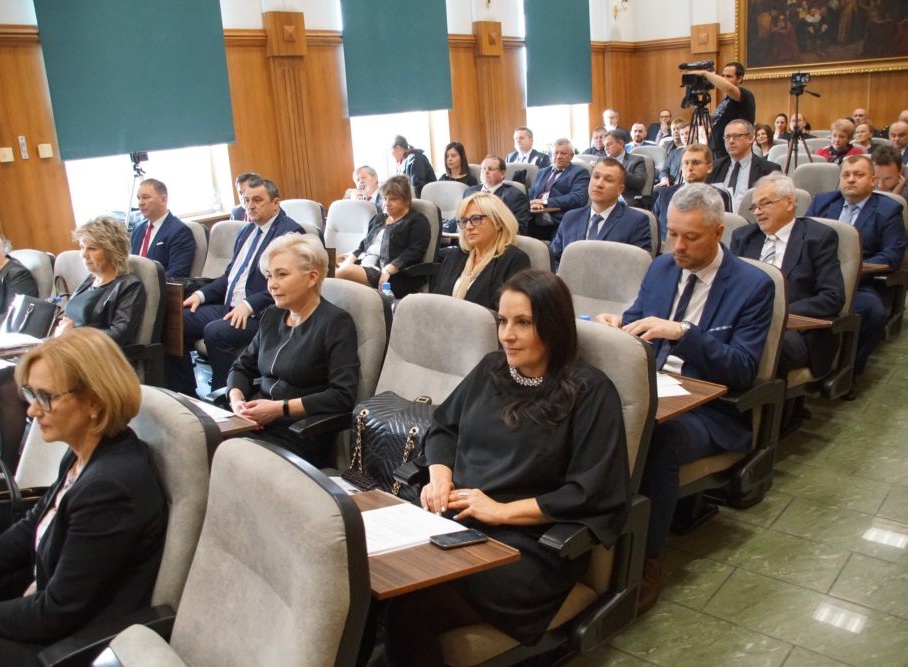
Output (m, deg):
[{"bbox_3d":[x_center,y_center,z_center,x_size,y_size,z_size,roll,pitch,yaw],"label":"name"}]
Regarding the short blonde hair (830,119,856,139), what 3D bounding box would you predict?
[{"bbox_3d":[3.474,-1.836,6.726,0.200,0.210,0.220,10,22,39],"label":"short blonde hair"}]

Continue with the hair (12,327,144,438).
[{"bbox_3d":[-0.797,0.106,1.592,0.200,0.255,0.235,7,20,35],"label":"hair"}]

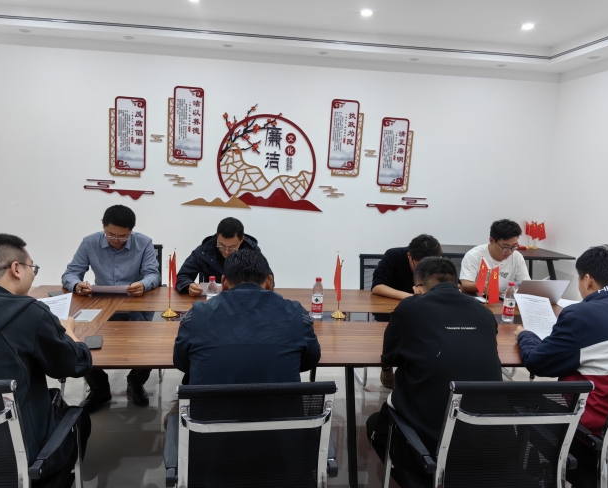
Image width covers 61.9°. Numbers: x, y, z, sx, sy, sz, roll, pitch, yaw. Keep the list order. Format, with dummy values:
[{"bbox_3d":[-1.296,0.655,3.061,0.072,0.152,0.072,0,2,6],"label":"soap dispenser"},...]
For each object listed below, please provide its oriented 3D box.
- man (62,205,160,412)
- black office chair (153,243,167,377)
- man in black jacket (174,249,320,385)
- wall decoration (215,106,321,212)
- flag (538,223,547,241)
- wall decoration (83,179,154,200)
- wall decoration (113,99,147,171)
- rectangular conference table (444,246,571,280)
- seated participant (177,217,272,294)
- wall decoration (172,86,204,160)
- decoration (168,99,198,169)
[{"bbox_3d":[-1.266,0.376,3.388,0.620,1.300,0.640,2,10,-11],"label":"man"},{"bbox_3d":[-1.346,0.502,3.879,0.591,0.954,0.586,1,9,-7],"label":"black office chair"},{"bbox_3d":[-0.234,0.632,2.079,0.570,1.270,0.760,2,10,-9],"label":"man in black jacket"},{"bbox_3d":[-0.362,-0.985,5.834,1.245,1.177,0.045,3,9,-5],"label":"wall decoration"},{"bbox_3d":[2.859,-0.147,6.079,0.110,0.210,0.040,1,9,-7],"label":"flag"},{"bbox_3d":[-2.018,-0.583,5.551,0.742,0.187,0.025,1,9,-7],"label":"wall decoration"},{"bbox_3d":[-1.934,-1.225,5.683,0.337,0.793,0.035,3,9,-5],"label":"wall decoration"},{"bbox_3d":[2.198,0.457,5.861,1.424,0.758,0.717,1,9,-7],"label":"rectangular conference table"},{"bbox_3d":[-0.540,0.406,3.477,0.630,1.210,0.800,2,10,-8],"label":"seated participant"},{"bbox_3d":[-1.260,-1.308,5.519,0.315,0.773,0.030,1,9,-7],"label":"wall decoration"},{"bbox_3d":[-1.319,-1.210,5.522,0.335,0.720,0.030,3,10,-4],"label":"decoration"}]

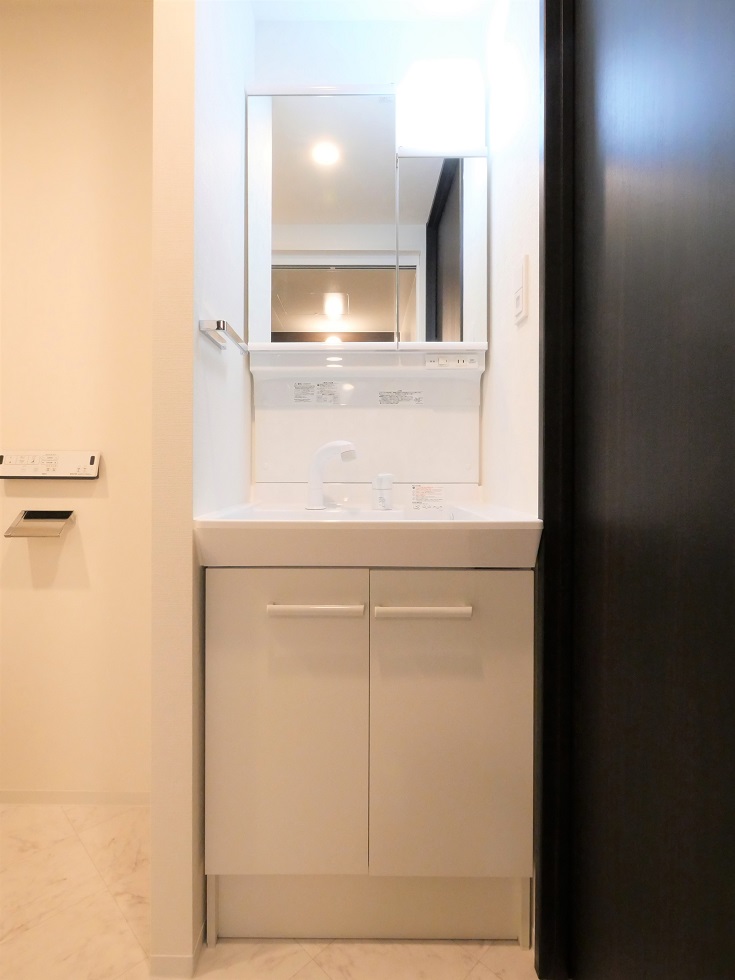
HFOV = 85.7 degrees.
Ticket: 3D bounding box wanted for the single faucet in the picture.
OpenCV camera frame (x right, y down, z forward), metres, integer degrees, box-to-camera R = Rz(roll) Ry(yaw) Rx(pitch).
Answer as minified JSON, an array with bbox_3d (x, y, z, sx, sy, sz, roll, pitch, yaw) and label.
[{"bbox_3d":[-0.083,-0.031,0.910,0.150,0.160,0.052,0,0,44],"label":"single faucet"}]

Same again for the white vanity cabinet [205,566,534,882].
[{"bbox_3d":[0.003,0.423,0.882,0.595,0.570,0.355,0,0,0],"label":"white vanity cabinet"}]

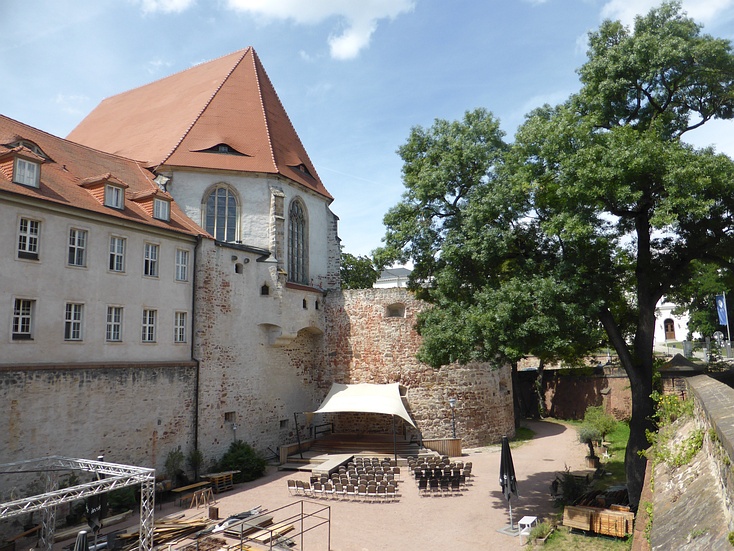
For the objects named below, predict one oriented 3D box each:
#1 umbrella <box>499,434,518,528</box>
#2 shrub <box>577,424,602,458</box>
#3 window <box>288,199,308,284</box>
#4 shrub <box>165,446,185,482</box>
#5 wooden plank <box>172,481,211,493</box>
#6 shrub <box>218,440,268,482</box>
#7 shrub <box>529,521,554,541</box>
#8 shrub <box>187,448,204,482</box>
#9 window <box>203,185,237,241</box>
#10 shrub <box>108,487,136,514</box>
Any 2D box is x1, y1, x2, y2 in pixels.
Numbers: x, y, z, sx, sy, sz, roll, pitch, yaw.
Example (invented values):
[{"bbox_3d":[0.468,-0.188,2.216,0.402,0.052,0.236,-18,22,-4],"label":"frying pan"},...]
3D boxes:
[{"bbox_3d":[6.158,9.036,23.064,0.750,3.750,0.750,-1,-9,0],"label":"umbrella"},{"bbox_3d":[14.865,11.180,35.404,1.600,1.850,1.600,-1,-9,0],"label":"shrub"},{"bbox_3d":[-5.978,-2.893,45.997,0.400,7.600,2.850,-6,-10,30],"label":"window"},{"bbox_3d":[-11.469,11.493,31.705,1.150,2.200,1.150,-1,-9,0],"label":"shrub"},{"bbox_3d":[-9.331,11.284,28.323,0.520,0.050,2.250,-5,-10,26],"label":"wooden plank"},{"bbox_3d":[-8.042,11.766,34.063,2.300,2.250,2.900,-6,-10,30],"label":"shrub"},{"bbox_3d":[7.062,10.181,21.252,0.900,0.600,0.950,-7,-11,35],"label":"shrub"},{"bbox_3d":[-10.533,11.714,32.760,1.050,2.050,1.050,-1,-9,0],"label":"shrub"},{"bbox_3d":[-11.702,-4.971,42.740,2.950,4.900,0.400,1,-9,-15],"label":"window"},{"bbox_3d":[-12.528,11.337,27.126,1.200,1.150,1.300,-6,-10,30],"label":"shrub"}]

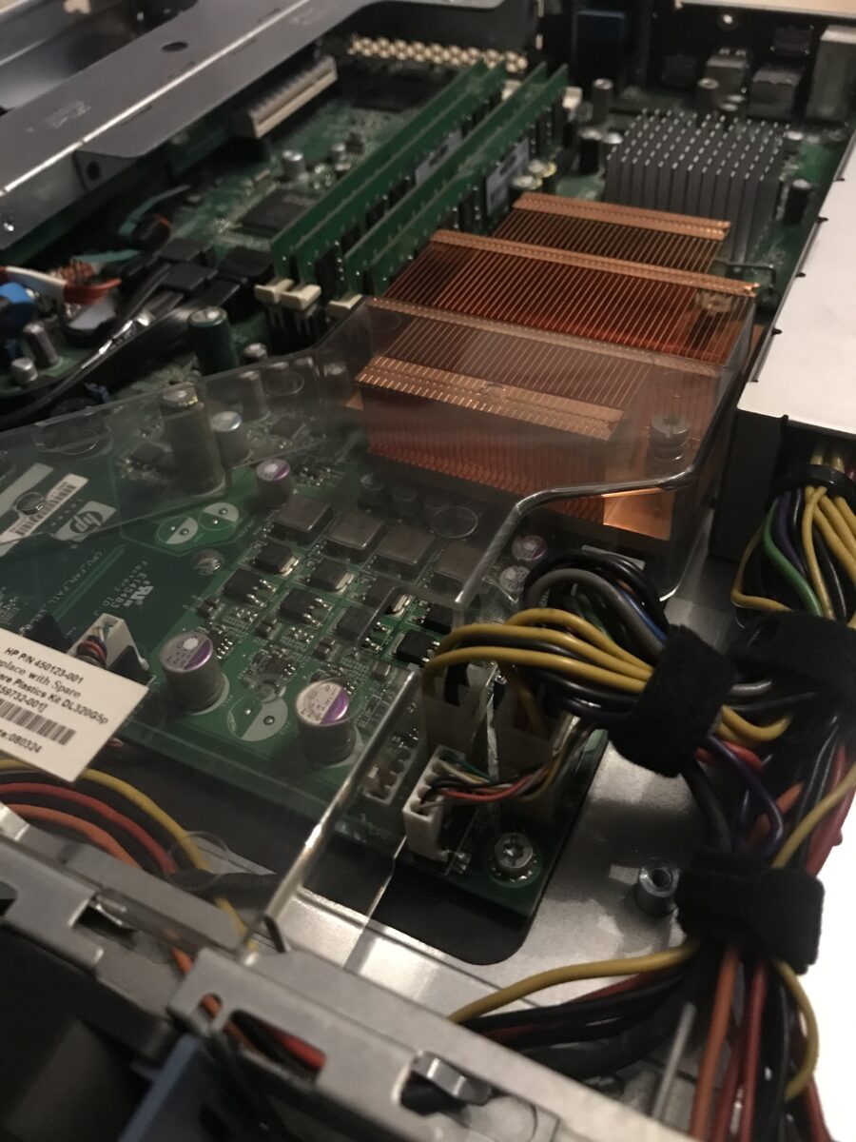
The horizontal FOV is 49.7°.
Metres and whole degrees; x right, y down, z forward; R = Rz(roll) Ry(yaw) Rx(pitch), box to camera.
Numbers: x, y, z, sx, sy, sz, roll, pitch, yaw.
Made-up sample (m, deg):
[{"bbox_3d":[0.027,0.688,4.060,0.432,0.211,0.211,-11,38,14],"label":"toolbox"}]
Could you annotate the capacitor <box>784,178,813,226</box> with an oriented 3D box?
[{"bbox_3d":[0.113,-0.113,0.282,0.006,0.011,0.006,17,52,21],"label":"capacitor"}]

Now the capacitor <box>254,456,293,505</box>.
[{"bbox_3d":[-0.037,-0.021,0.222,0.008,0.008,0.008,-3,48,3],"label":"capacitor"}]

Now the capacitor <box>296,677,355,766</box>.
[{"bbox_3d":[-0.018,0.027,0.166,0.010,0.013,0.010,-3,47,3],"label":"capacitor"}]

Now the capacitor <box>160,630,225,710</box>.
[{"bbox_3d":[-0.045,0.019,0.176,0.010,0.013,0.010,-3,47,3],"label":"capacitor"}]

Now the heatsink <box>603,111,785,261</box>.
[{"bbox_3d":[0.079,-0.114,0.274,0.044,0.026,0.037,18,52,21],"label":"heatsink"}]

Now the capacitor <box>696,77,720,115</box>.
[{"bbox_3d":[0.102,-0.172,0.338,0.008,0.012,0.008,17,52,21],"label":"capacitor"}]

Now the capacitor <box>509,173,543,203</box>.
[{"bbox_3d":[0.032,-0.121,0.299,0.009,0.011,0.009,17,52,21],"label":"capacitor"}]

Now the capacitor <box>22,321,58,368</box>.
[{"bbox_3d":[-0.112,-0.065,0.268,0.006,0.012,0.006,18,52,21],"label":"capacitor"}]

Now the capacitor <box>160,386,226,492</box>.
[{"bbox_3d":[-0.056,-0.031,0.221,0.010,0.025,0.010,-3,48,3],"label":"capacitor"}]

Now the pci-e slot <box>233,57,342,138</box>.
[{"bbox_3d":[-0.054,-0.178,0.345,0.011,0.009,0.056,18,52,21],"label":"pci-e slot"}]

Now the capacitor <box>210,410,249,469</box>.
[{"bbox_3d":[-0.050,-0.033,0.232,0.008,0.011,0.008,-3,48,3],"label":"capacitor"}]

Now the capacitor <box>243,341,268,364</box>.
[{"bbox_3d":[-0.045,-0.054,0.245,0.006,0.011,0.006,17,52,21],"label":"capacitor"}]

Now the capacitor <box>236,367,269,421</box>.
[{"bbox_3d":[-0.046,-0.046,0.243,0.006,0.012,0.006,-3,48,3],"label":"capacitor"}]

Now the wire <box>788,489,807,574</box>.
[{"bbox_3d":[0.070,-0.007,0.174,0.003,0.003,0.017,-5,80,41],"label":"wire"}]

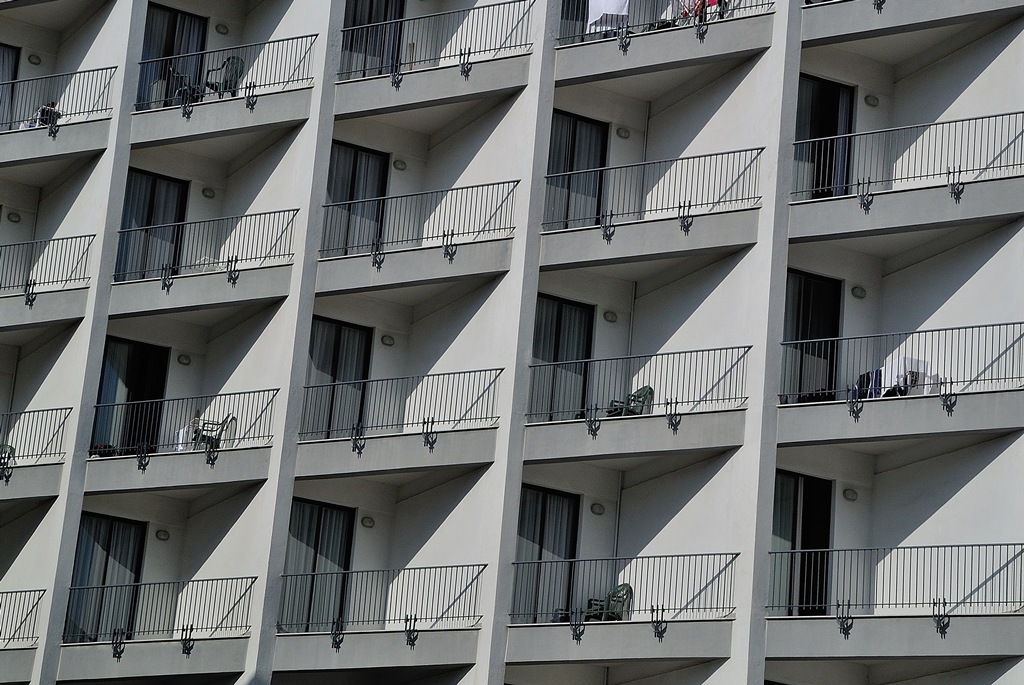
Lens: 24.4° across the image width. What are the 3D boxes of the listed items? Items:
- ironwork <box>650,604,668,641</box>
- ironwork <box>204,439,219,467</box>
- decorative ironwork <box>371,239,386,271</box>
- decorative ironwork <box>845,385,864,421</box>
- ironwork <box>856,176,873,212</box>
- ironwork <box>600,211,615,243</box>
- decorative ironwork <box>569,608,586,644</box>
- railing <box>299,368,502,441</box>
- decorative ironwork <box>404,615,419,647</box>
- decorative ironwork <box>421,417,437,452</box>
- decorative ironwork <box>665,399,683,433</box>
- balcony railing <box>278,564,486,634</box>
[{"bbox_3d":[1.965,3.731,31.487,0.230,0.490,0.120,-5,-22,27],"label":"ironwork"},{"bbox_3d":[-4.677,1.700,36.693,0.200,0.490,0.100,-4,-17,27],"label":"ironwork"},{"bbox_3d":[-2.059,-1.358,36.256,0.200,0.490,0.100,-4,-17,27],"label":"decorative ironwork"},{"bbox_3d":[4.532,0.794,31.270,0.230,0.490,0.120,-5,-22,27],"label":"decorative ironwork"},{"bbox_3d":[4.877,-2.059,32.760,0.200,0.490,0.100,-4,-17,27],"label":"ironwork"},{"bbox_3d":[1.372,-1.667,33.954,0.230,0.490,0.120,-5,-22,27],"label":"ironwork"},{"bbox_3d":[0.905,3.958,32.990,0.200,0.490,0.100,-4,-17,27],"label":"decorative ironwork"},{"bbox_3d":[-1.684,0.963,35.358,3.465,0.850,0.080,-4,-17,27],"label":"railing"},{"bbox_3d":[-1.464,4.174,34.191,0.200,0.490,0.100,-4,-17,27],"label":"decorative ironwork"},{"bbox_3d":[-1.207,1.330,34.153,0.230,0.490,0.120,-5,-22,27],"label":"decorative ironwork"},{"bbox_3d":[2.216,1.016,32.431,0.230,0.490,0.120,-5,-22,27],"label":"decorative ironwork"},{"bbox_3d":[-1.936,3.789,34.601,3.479,0.887,0.080,-4,-17,27],"label":"balcony railing"}]

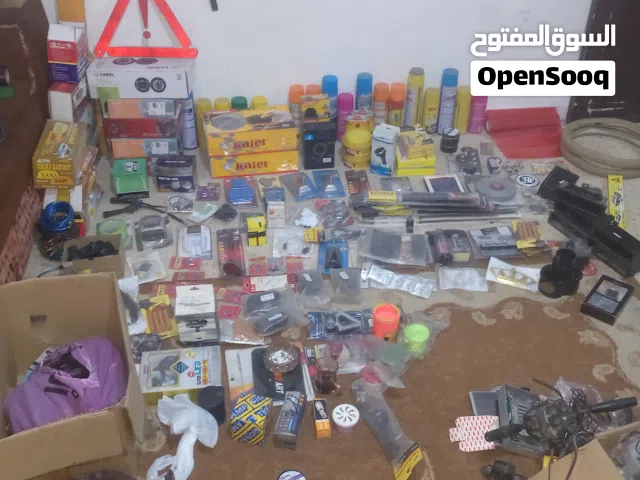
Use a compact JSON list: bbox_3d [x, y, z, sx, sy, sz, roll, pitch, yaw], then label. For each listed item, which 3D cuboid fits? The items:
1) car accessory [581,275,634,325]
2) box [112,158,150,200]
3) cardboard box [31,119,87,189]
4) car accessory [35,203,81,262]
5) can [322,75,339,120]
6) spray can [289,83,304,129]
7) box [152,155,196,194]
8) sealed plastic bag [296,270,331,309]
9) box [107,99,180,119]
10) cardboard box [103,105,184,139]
[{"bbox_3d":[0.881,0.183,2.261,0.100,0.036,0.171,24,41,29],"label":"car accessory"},{"bbox_3d":[-0.708,-0.231,2.792,0.117,0.092,0.120,-5,36,-7],"label":"box"},{"bbox_3d":[-0.928,-0.310,2.650,0.130,0.107,0.287,-5,36,-6],"label":"cardboard box"},{"bbox_3d":[-0.870,-0.025,2.456,0.132,0.135,0.132,0,35,0],"label":"car accessory"},{"bbox_3d":[0.041,-0.543,3.066,0.065,0.276,0.065,0,35,0],"label":"can"},{"bbox_3d":[-0.096,-0.521,3.084,0.065,0.235,0.065,0,35,0],"label":"spray can"},{"bbox_3d":[-0.538,-0.251,2.803,0.136,0.105,0.090,0,35,0],"label":"box"},{"bbox_3d":[-0.019,0.146,2.306,0.105,0.035,0.170,-2,35,-3],"label":"sealed plastic bag"},{"bbox_3d":[-0.662,-0.533,2.801,0.245,0.080,0.180,0,35,0],"label":"box"},{"bbox_3d":[-0.669,-0.453,2.827,0.272,0.079,0.130,1,36,2],"label":"cardboard box"}]

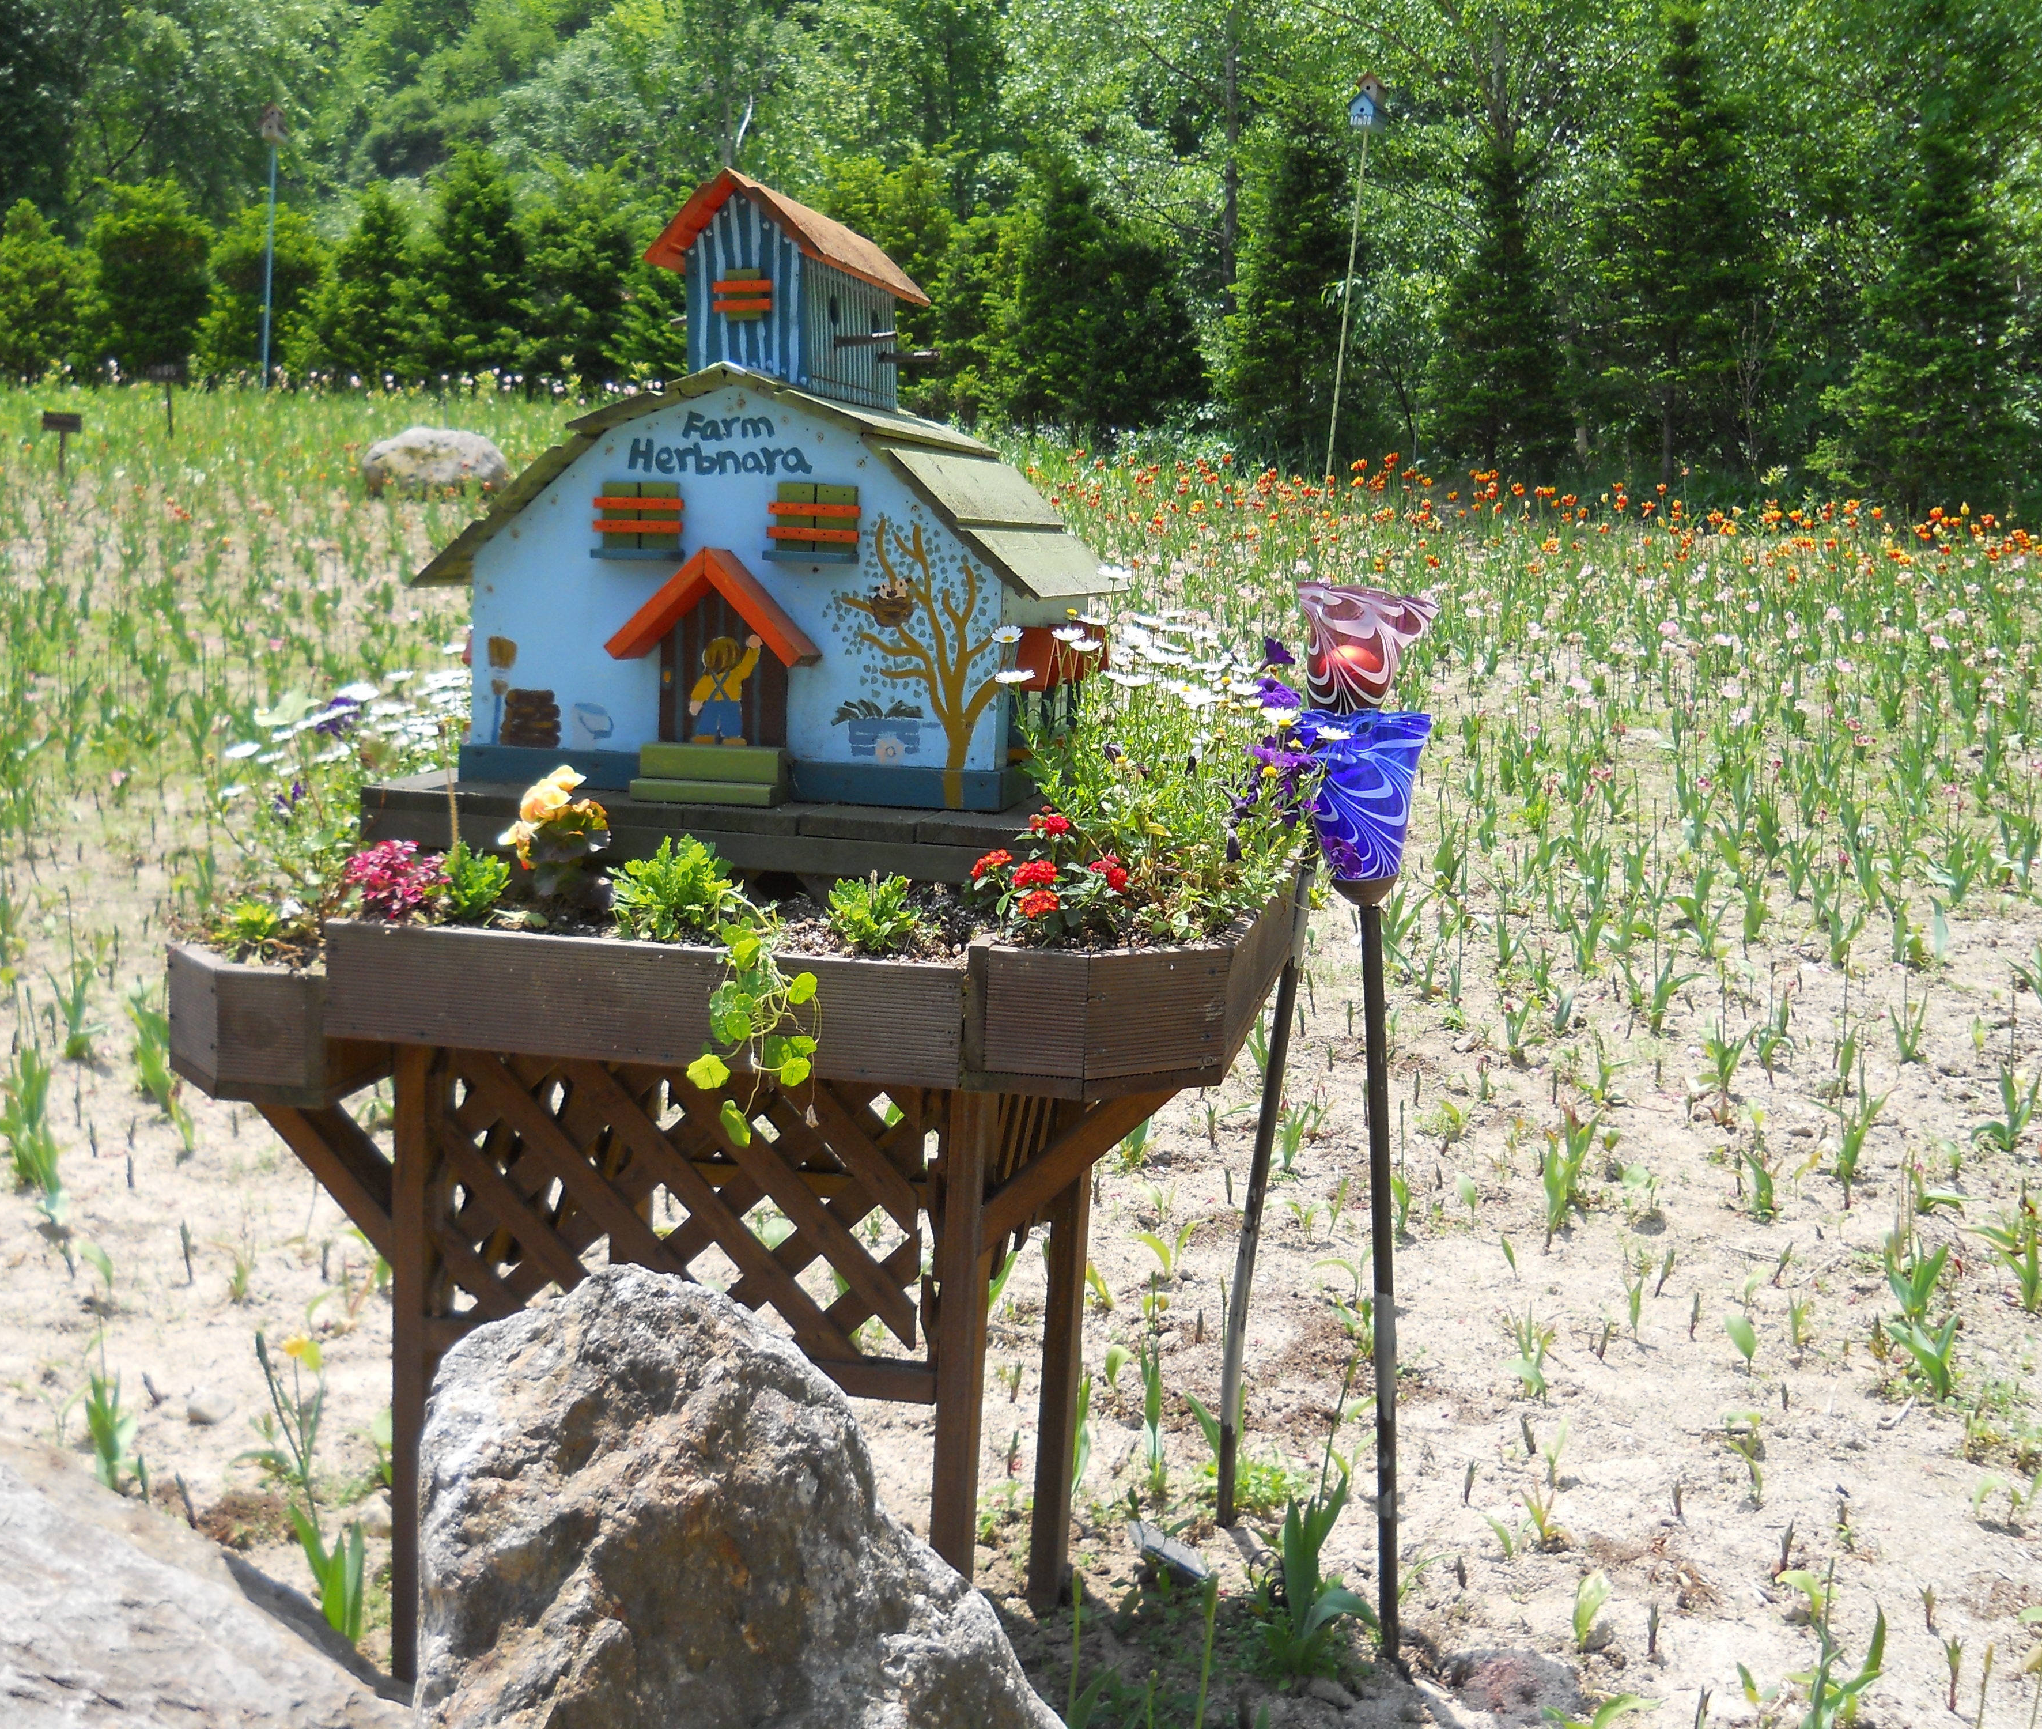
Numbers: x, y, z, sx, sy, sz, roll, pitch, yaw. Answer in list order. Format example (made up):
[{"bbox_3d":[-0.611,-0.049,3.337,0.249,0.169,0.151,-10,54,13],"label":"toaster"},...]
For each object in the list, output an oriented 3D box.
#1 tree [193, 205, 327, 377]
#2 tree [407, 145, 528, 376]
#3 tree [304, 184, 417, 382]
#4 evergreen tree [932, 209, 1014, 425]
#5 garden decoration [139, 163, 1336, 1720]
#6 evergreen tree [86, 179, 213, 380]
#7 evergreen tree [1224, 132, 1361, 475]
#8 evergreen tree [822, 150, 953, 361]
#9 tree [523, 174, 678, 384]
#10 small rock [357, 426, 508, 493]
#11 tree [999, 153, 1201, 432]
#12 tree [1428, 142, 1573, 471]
[{"bbox_3d":[-8.646,-6.477,28.000,1.550,2.050,1.550,0,8,-17],"label":"tree"},{"bbox_3d":[-5.574,-6.036,24.800,1.270,2.410,1.270,1,7,0],"label":"tree"},{"bbox_3d":[-6.706,-5.893,25.000,1.260,2.050,1.260,1,7,0],"label":"tree"},{"bbox_3d":[-0.440,-4.761,21.500,0.900,1.930,0.900,1,7,0],"label":"evergreen tree"},{"bbox_3d":[-0.320,0.104,3.146,1.284,1.860,1.009,3,7,11],"label":"garden decoration"},{"bbox_3d":[-9.030,-6.039,25.500,1.300,2.110,1.300,1,7,0],"label":"evergreen tree"},{"bbox_3d":[1.986,-4.153,18.300,1.020,2.570,1.020,1,7,0],"label":"evergreen tree"},{"bbox_3d":[-1.279,-5.697,23.800,1.320,2.370,1.320,1,7,0],"label":"evergreen tree"},{"bbox_3d":[-4.758,-6.661,28.000,1.800,2.500,1.750,1,7,-10],"label":"tree"},{"bbox_3d":[-4.003,-2.744,16.800,1.000,0.480,0.750,0,7,-13],"label":"small rock"},{"bbox_3d":[0.763,-5.552,24.000,2.000,2.750,1.950,2,7,2],"label":"tree"},{"bbox_3d":[3.467,-4.007,17.800,1.040,2.430,1.040,1,7,0],"label":"tree"}]

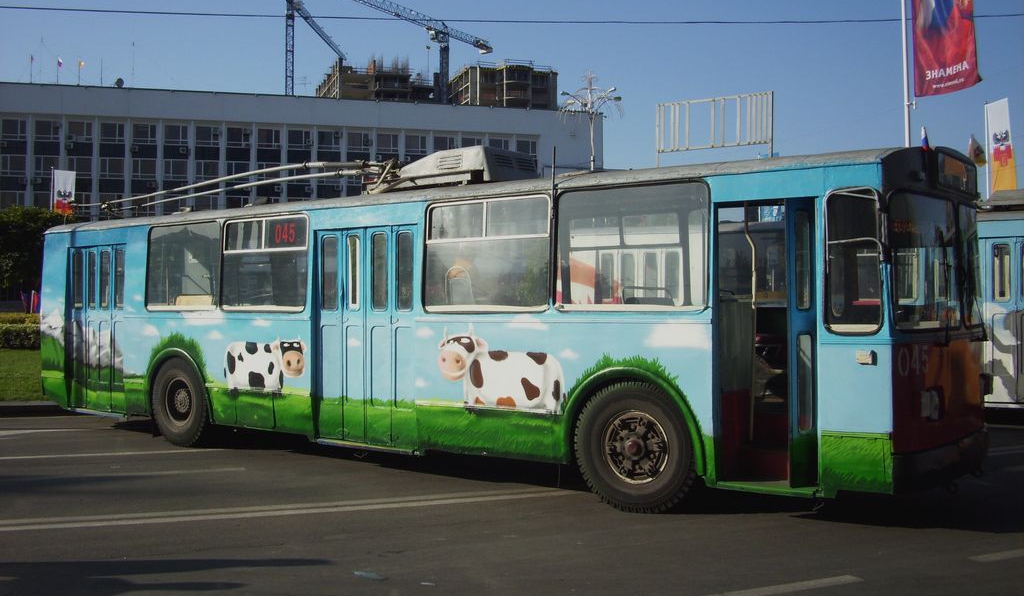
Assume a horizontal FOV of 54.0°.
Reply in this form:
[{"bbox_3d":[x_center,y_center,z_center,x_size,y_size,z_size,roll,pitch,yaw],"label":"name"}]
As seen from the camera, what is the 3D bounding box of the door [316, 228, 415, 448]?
[{"bbox_3d":[-1.464,0.381,9.974,1.391,2.158,0.100,0,0,37],"label":"door"}]

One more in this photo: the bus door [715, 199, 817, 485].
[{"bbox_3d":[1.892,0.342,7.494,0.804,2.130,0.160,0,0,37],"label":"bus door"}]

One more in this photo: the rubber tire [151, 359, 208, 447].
[{"bbox_3d":[-3.808,1.224,11.921,1.055,1.055,0.290,0,0,37],"label":"rubber tire"}]

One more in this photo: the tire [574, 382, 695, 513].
[{"bbox_3d":[1.080,1.210,8.254,1.055,1.055,0.290,0,0,37],"label":"tire"}]

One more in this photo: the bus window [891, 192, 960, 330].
[{"bbox_3d":[3.053,-0.252,7.344,1.163,0.978,0.120,0,0,-45],"label":"bus window"}]

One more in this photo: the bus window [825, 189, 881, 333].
[{"bbox_3d":[2.392,-0.256,7.056,0.405,1.024,0.070,0,0,37],"label":"bus window"}]

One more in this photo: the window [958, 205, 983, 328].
[{"bbox_3d":[3.793,-0.251,8.270,0.120,1.020,1.154,0,0,32],"label":"window"}]

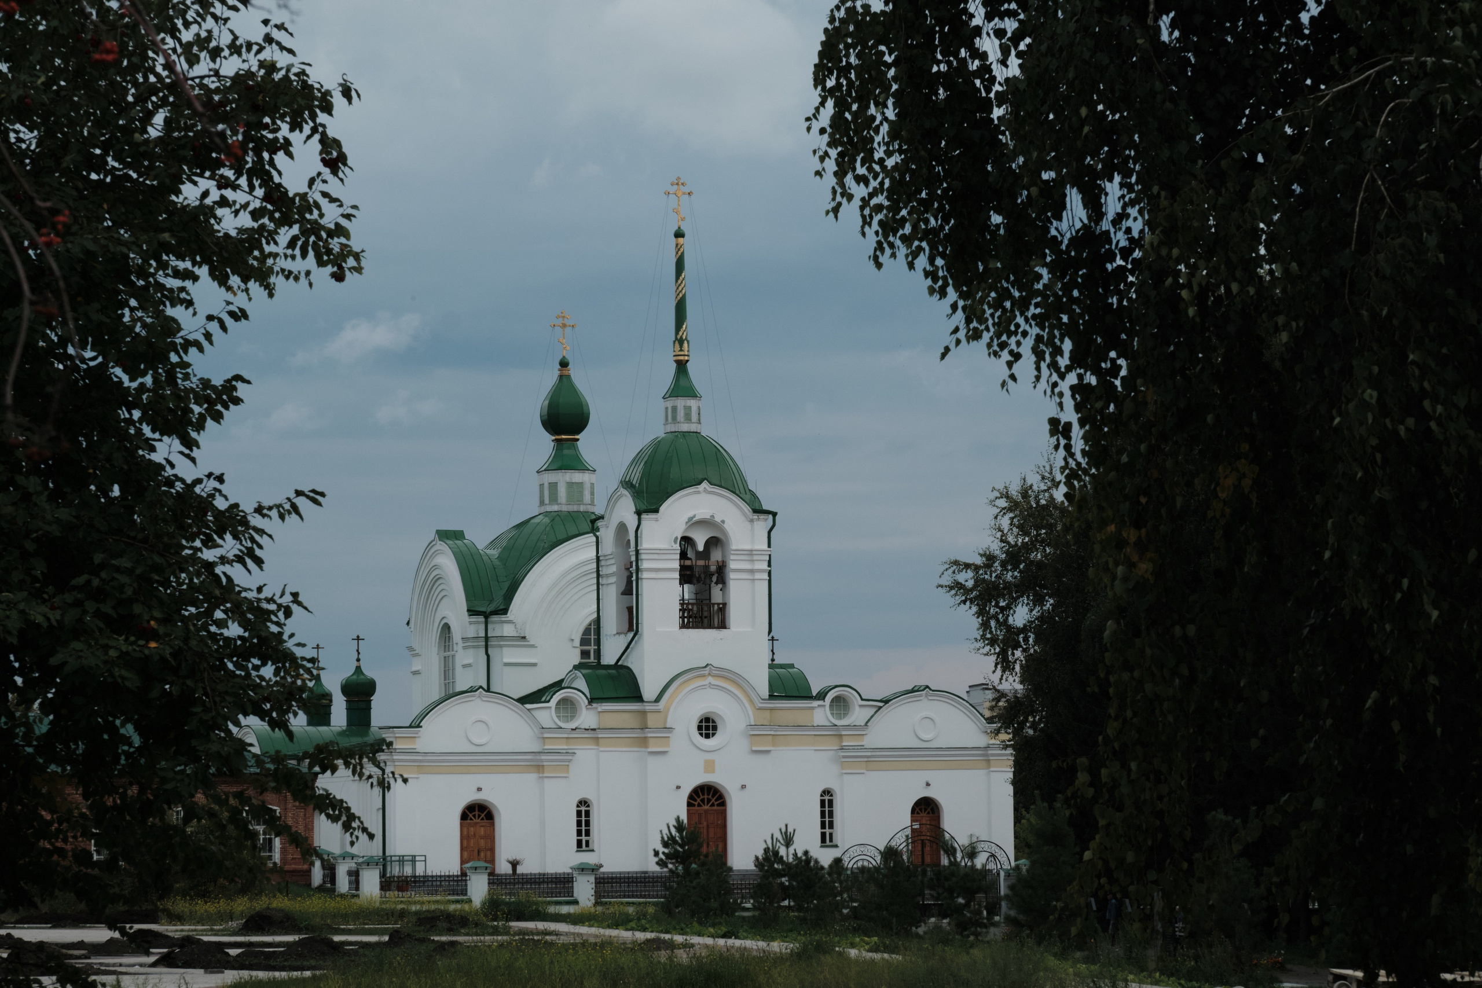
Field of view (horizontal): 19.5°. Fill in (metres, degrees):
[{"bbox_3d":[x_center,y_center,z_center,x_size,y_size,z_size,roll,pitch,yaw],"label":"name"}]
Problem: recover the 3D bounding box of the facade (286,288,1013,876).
[{"bbox_3d":[-4.448,4.619,185.873,27.600,24.000,18.000,1,-5,-20],"label":"facade"}]

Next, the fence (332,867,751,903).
[{"bbox_3d":[-5.993,14.256,157.812,16.200,1.400,0.500,1,-5,-20],"label":"fence"}]

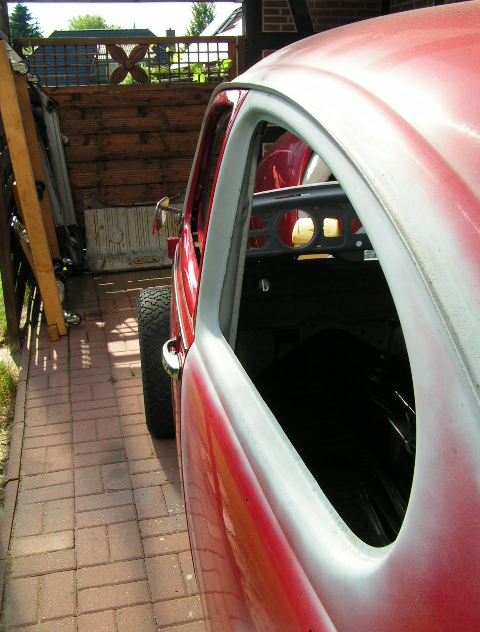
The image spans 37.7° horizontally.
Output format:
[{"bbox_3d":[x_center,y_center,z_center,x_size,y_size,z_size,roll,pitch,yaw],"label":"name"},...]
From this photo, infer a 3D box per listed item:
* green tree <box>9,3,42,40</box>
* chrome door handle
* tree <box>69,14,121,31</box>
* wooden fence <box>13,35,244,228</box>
[{"bbox_3d":[-13.789,-16.597,45.140,4.800,6.392,4.800,-5,19,-12],"label":"green tree"},{"bbox_3d":[-0.139,0.088,1.451,0.043,0.034,0.150,-4,19,-8],"label":"chrome door handle"},{"bbox_3d":[-12.481,-22.258,60.906,5.900,7.155,5.900,-5,19,-12],"label":"tree"},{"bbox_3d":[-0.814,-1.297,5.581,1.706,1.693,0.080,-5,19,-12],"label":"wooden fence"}]

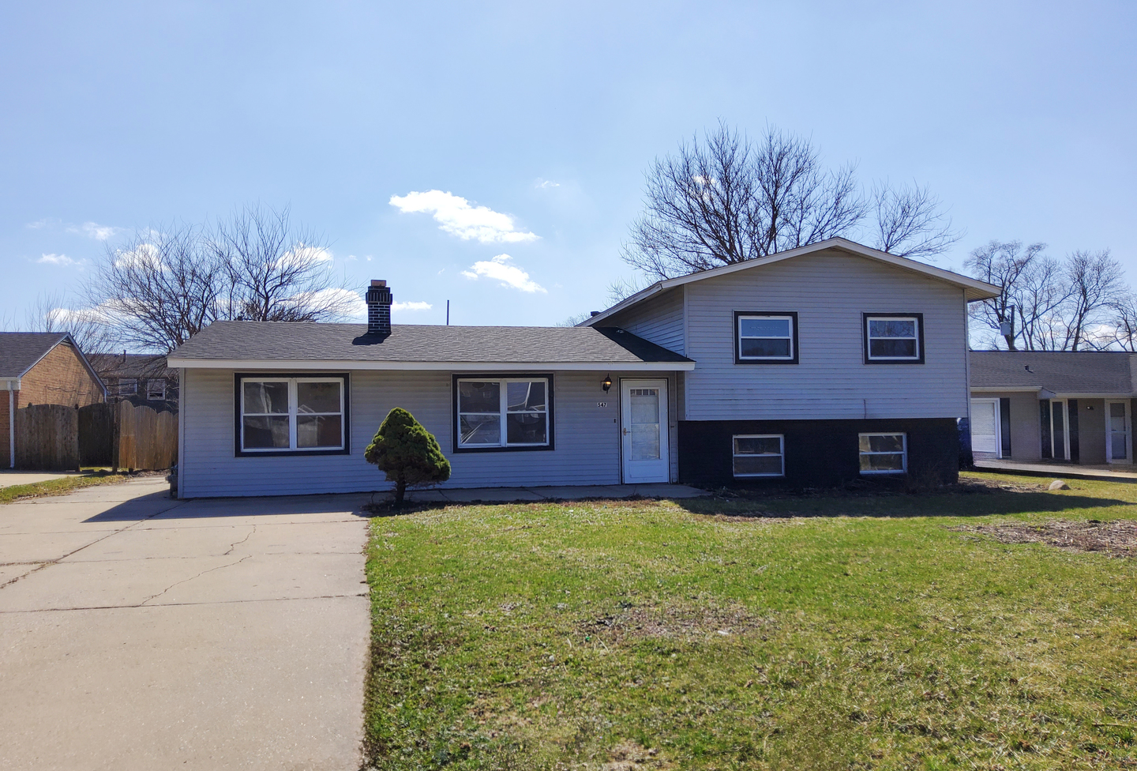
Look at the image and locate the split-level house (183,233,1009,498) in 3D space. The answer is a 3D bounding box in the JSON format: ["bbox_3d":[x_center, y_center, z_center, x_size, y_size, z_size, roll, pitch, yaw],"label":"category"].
[{"bbox_3d":[0.079,-0.188,20.530,16.040,4.940,9.770,0,-3,-13],"label":"split-level house"}]

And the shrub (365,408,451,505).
[{"bbox_3d":[-2.641,1.148,14.027,1.400,1.570,1.350,0,-3,-13],"label":"shrub"}]

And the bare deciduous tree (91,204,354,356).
[{"bbox_3d":[-13.707,-2.080,33.724,11.030,10.180,10.000,0,-3,-13],"label":"bare deciduous tree"}]

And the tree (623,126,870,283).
[{"bbox_3d":[7.226,-3.979,34.634,9.940,13.510,9.800,0,-3,-13],"label":"tree"}]

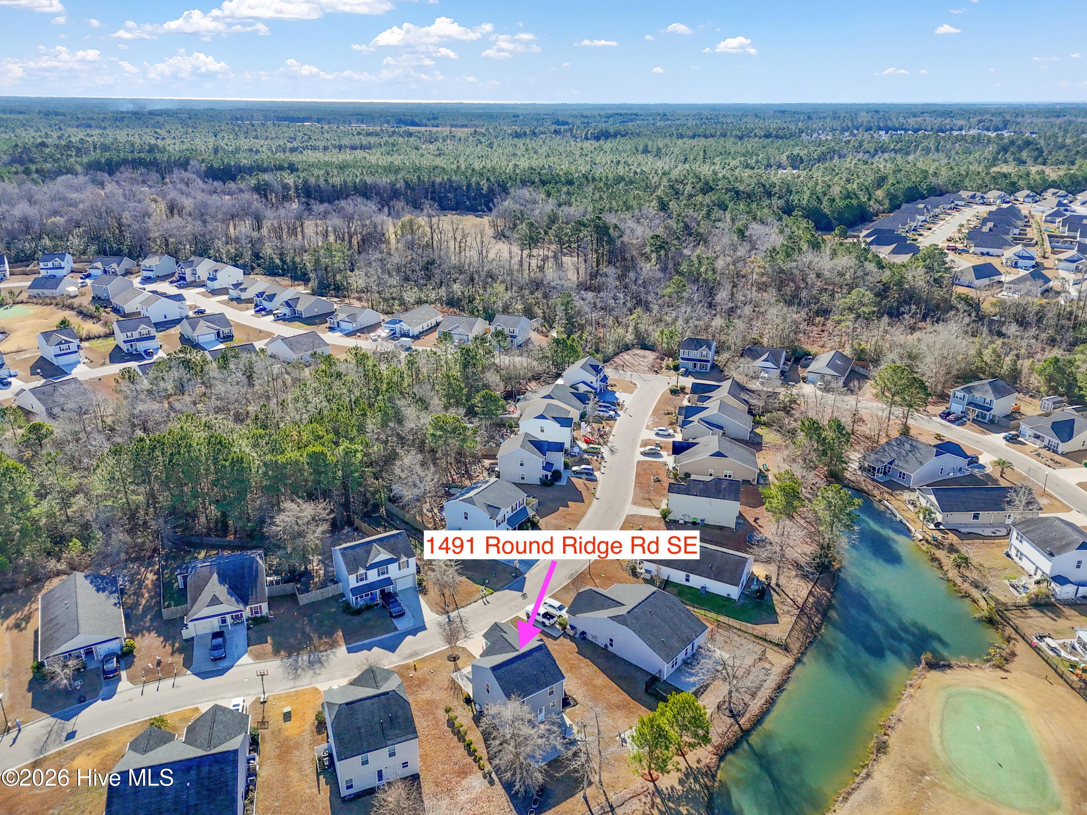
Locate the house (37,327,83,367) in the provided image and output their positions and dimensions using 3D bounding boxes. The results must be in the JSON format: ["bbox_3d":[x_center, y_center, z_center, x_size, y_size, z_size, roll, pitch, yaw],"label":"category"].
[{"bbox_3d":[-144.113,-18.760,225.381,14.300,8.000,8.400,21,30,41],"label":"house"}]

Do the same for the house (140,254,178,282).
[{"bbox_3d":[-165.530,-61.400,324.270,7.880,8.120,12.140,7,23,15],"label":"house"}]

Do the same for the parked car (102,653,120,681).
[{"bbox_3d":[-60.650,35.945,105.851,1.850,1.600,4.640,-12,25,-27],"label":"parked car"}]

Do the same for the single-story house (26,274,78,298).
[{"bbox_3d":[-194.844,-48.570,299.916,12.400,6.000,13.000,2,22,5],"label":"single-story house"}]

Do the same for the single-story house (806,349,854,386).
[{"bbox_3d":[83.276,-11.812,218.526,10.500,5.200,16.900,12,25,25],"label":"single-story house"}]

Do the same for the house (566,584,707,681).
[{"bbox_3d":[13.330,30.250,108.190,17.150,5.750,10.390,19,29,37],"label":"house"}]

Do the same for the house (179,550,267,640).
[{"bbox_3d":[-50.378,27.581,120.070,11.647,6.415,17.470,-8,24,-20],"label":"house"}]

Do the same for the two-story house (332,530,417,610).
[{"bbox_3d":[-26.780,24.860,120.460,10.600,7.840,10.090,-12,25,-27],"label":"two-story house"}]

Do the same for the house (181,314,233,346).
[{"bbox_3d":[-110.160,-26.660,246.290,12.210,6.100,14.050,-18,29,-38],"label":"house"}]

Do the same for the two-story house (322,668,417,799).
[{"bbox_3d":[-21.189,37.996,91.473,9.400,8.100,12.700,-8,24,-21],"label":"two-story house"}]

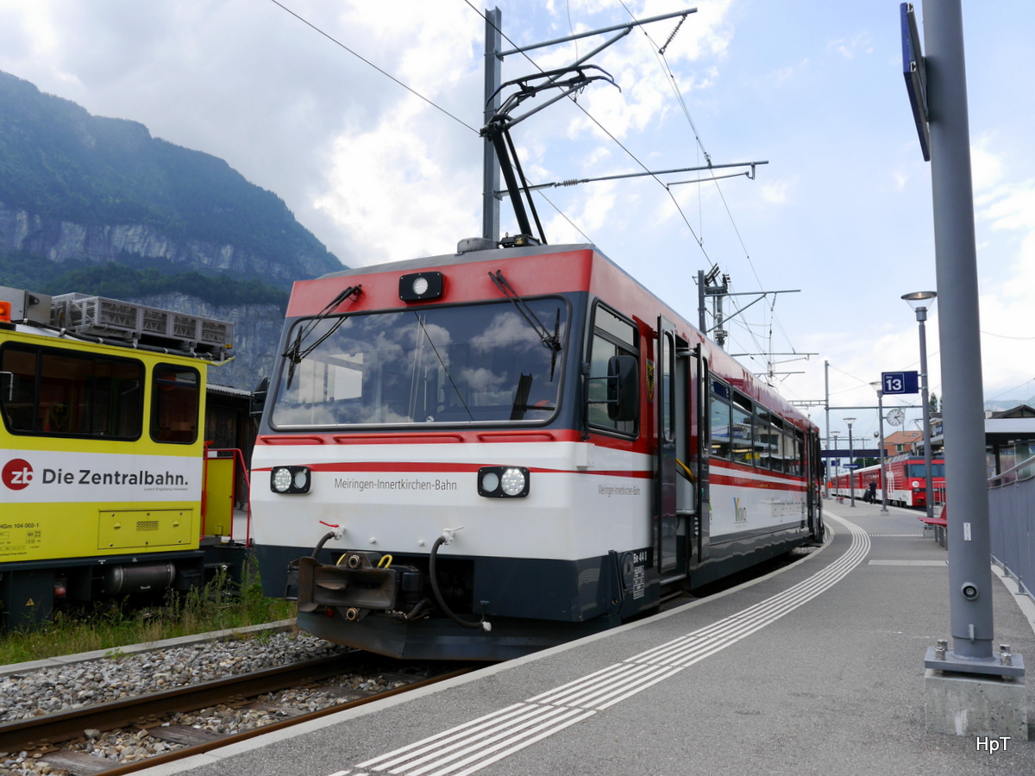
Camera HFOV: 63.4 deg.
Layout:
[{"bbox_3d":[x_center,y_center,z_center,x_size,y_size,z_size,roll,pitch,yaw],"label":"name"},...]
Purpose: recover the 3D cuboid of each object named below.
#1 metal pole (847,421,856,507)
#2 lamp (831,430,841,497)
[{"bbox_3d":[20.016,4.541,50.118,0.190,5.120,0.190,1,-7,0],"label":"metal pole"},{"bbox_3d":[25.090,6.103,65.774,0.800,5.300,0.800,1,-7,0],"label":"lamp"}]

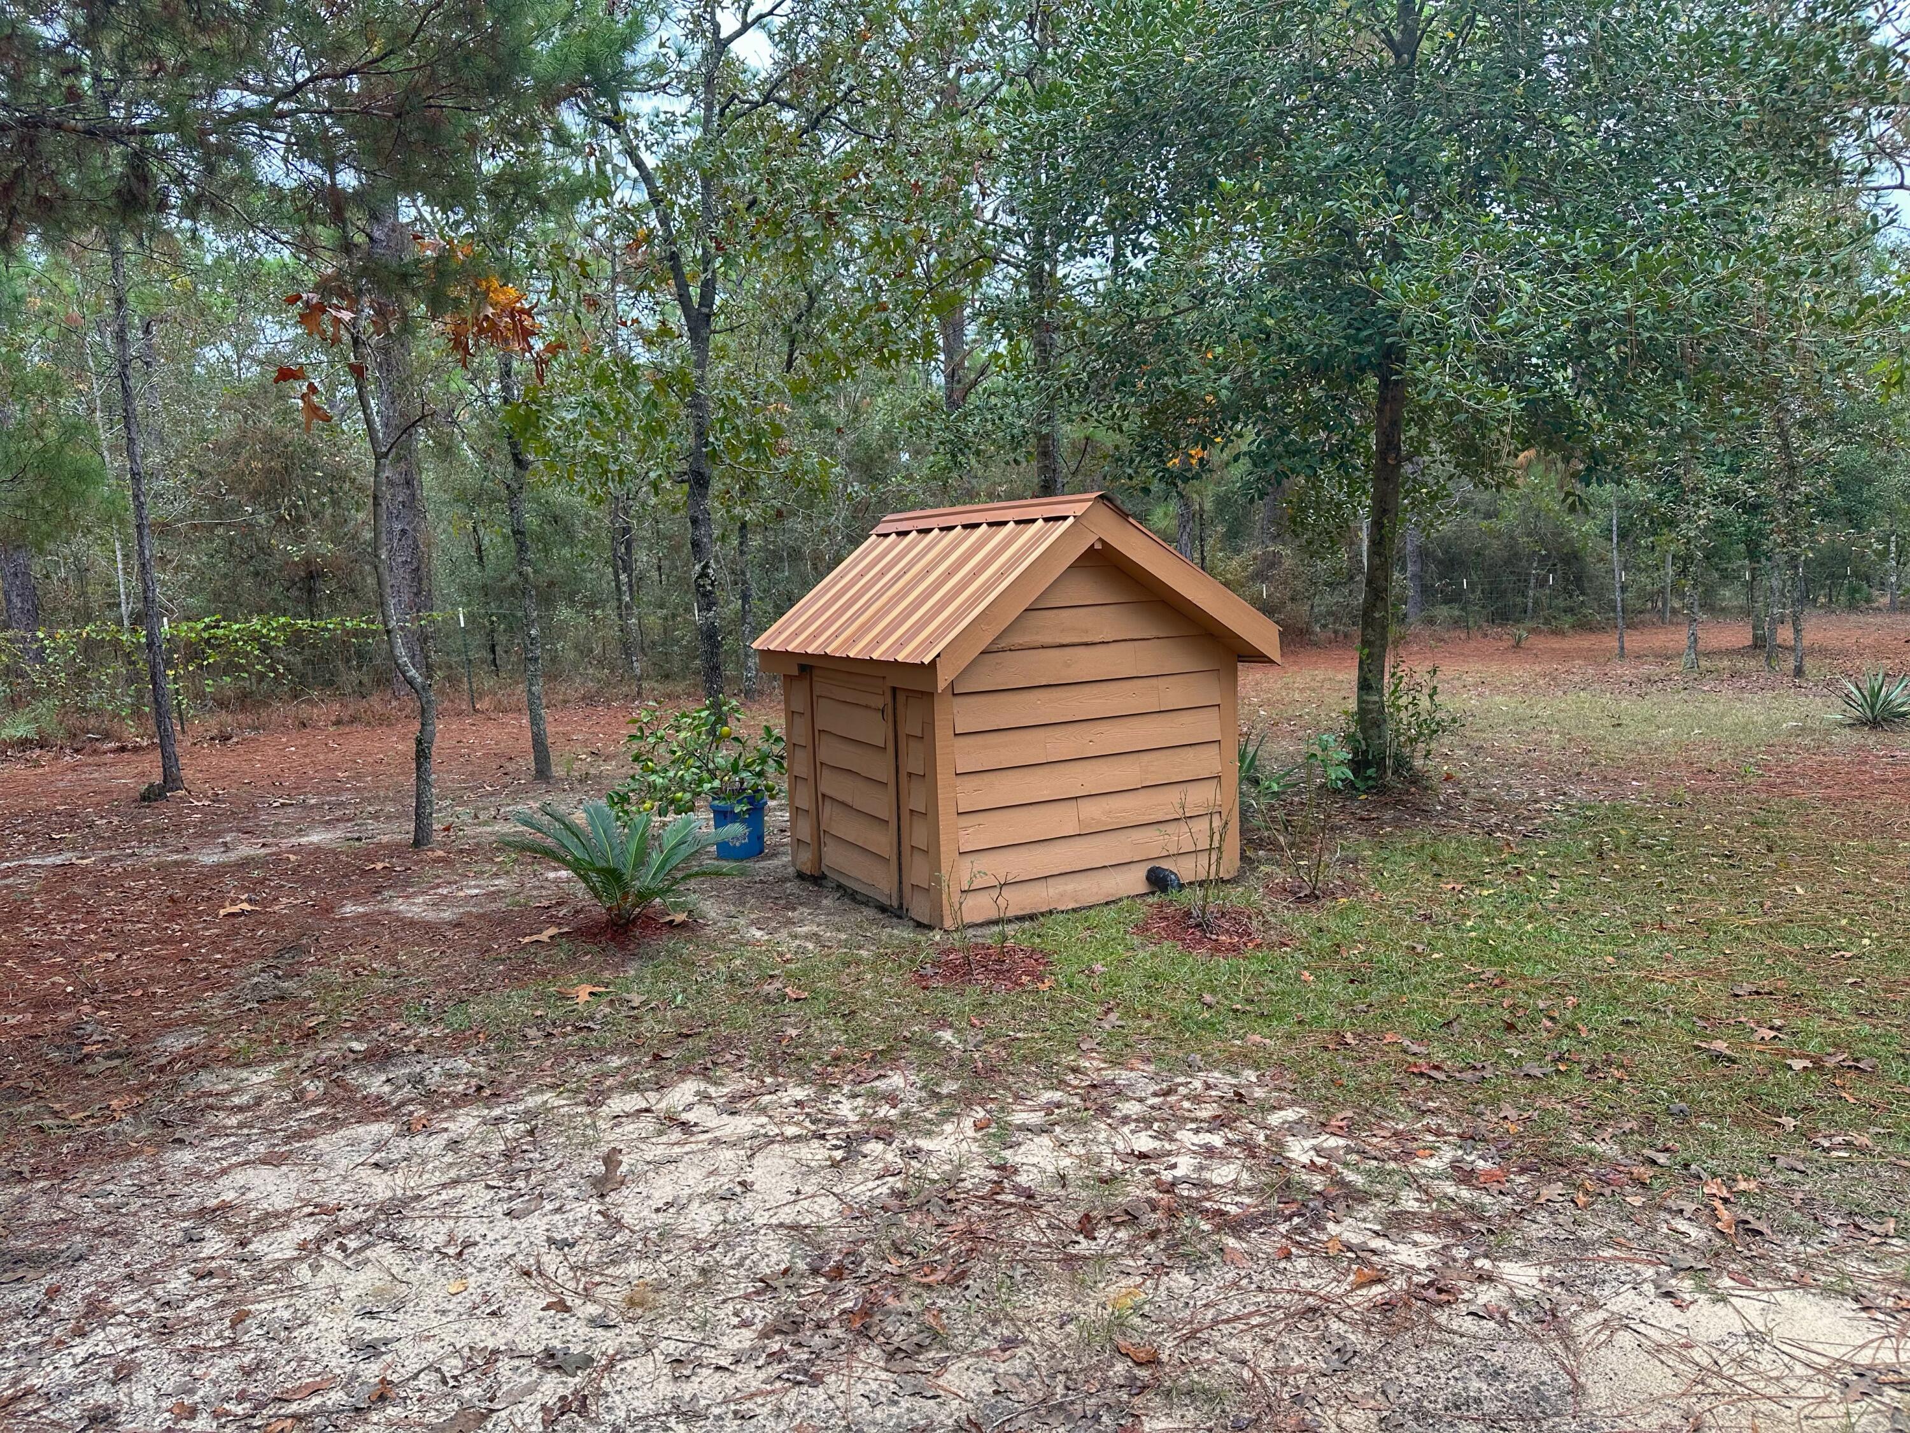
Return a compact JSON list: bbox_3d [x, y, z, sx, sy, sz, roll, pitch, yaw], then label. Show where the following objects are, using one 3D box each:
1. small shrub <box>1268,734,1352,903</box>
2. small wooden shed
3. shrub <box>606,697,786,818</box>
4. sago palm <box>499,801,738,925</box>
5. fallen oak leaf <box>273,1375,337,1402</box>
[{"bbox_3d":[1.562,0.433,5.827,0.360,0.700,0.360,-1,6,15],"label":"small shrub"},{"bbox_3d":[0.234,-0.125,6.438,1.789,1.772,1.922,-6,7,-30],"label":"small wooden shed"},{"bbox_3d":[-1.373,0.209,7.061,0.920,0.640,0.780,-3,6,-9],"label":"shrub"},{"bbox_3d":[-1.444,0.643,5.794,1.020,0.520,0.920,-4,6,-15],"label":"sago palm"},{"bbox_3d":[-1.184,1.226,2.409,0.105,0.018,0.045,-7,7,-37],"label":"fallen oak leaf"}]

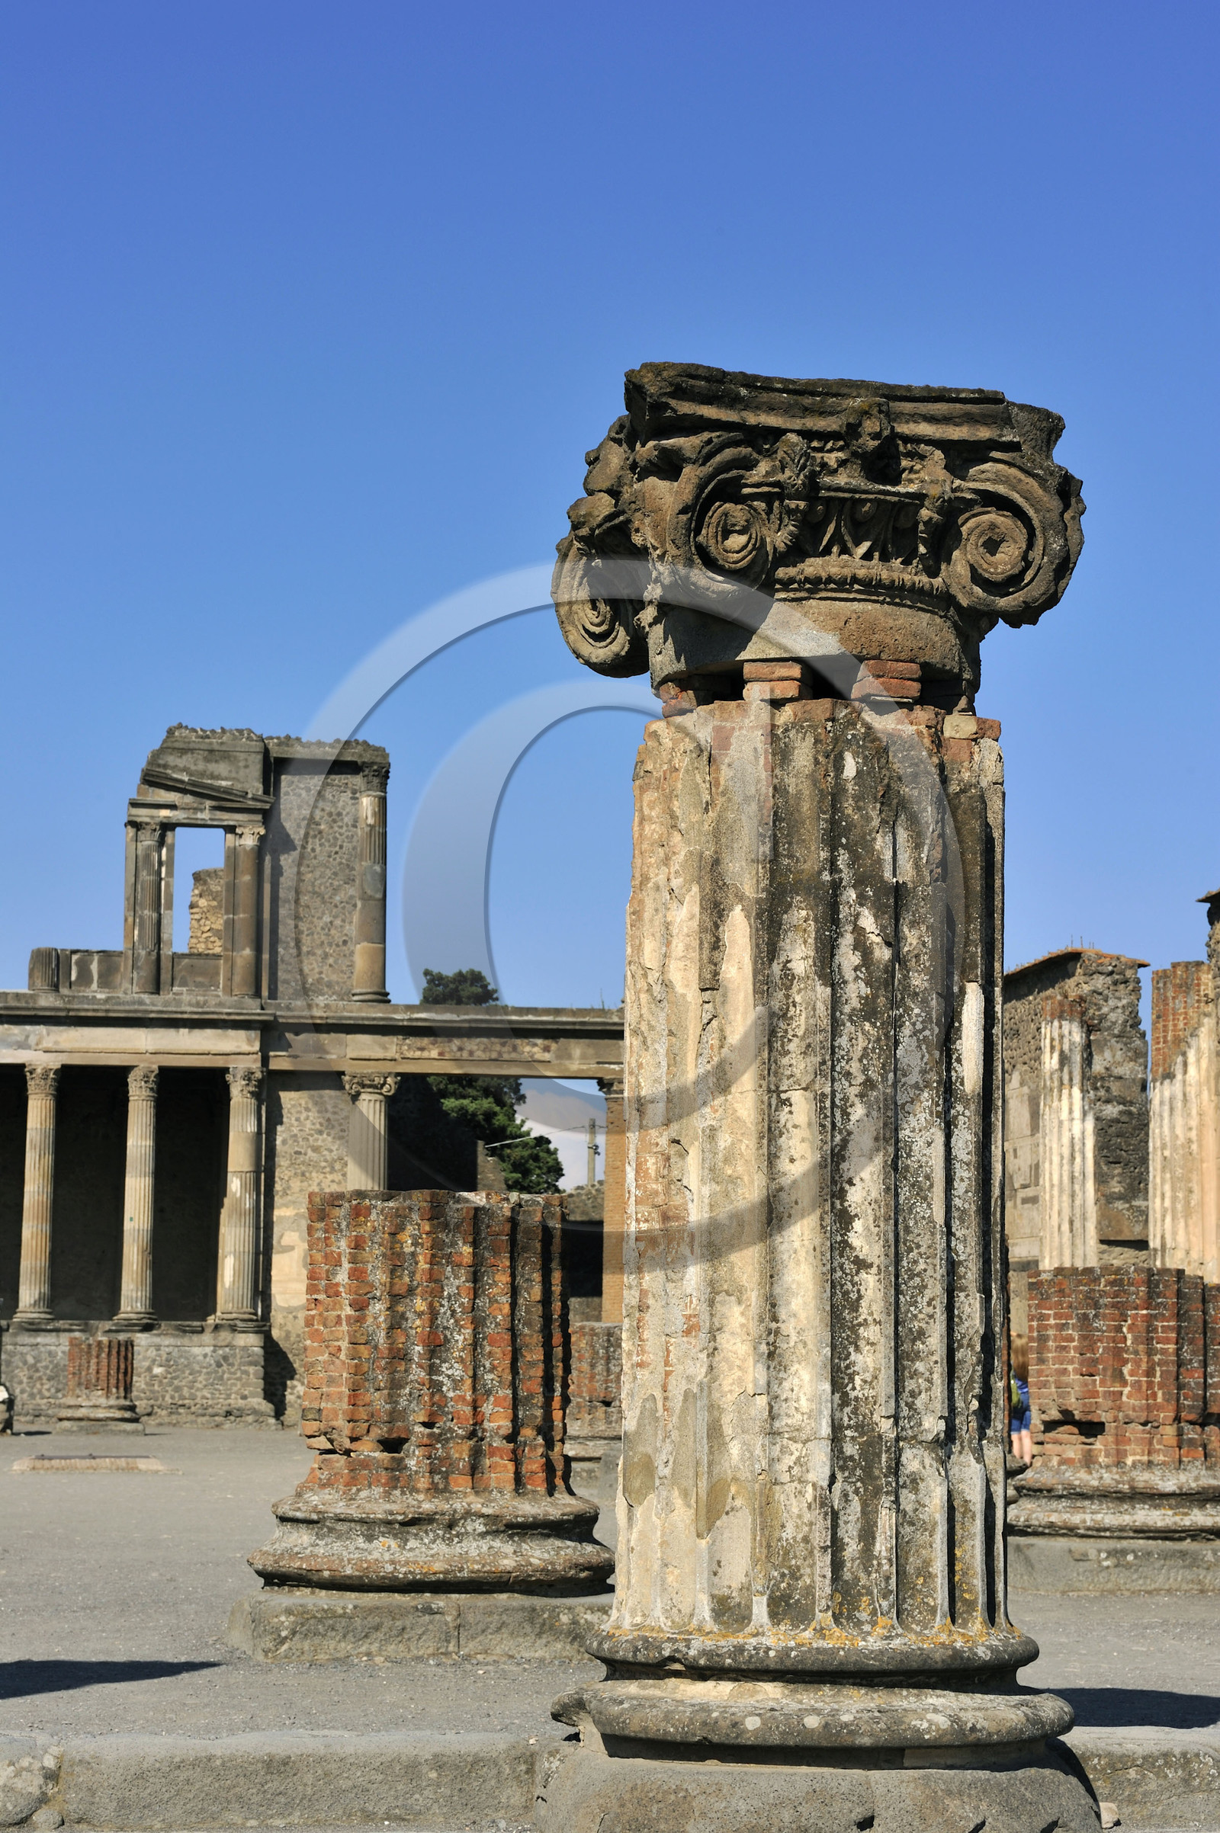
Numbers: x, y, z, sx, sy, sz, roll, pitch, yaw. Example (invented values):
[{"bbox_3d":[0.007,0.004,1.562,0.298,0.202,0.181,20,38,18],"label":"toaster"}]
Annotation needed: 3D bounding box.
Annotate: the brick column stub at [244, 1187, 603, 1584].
[{"bbox_3d":[-0.707,1.923,14.386,1.480,1.560,1.480,2,-7,-10],"label":"brick column stub"}]

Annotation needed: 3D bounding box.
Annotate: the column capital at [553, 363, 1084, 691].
[{"bbox_3d":[0.602,-1.070,10.785,1.330,0.790,1.330,2,-7,-10],"label":"column capital"}]

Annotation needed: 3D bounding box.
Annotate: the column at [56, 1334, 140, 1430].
[{"bbox_3d":[-8.393,7.679,58.500,1.420,1.560,1.420,2,-7,-9],"label":"column"}]

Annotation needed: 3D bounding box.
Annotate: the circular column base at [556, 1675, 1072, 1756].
[{"bbox_3d":[0.596,2.325,10.450,1.530,0.165,1.530,0,-7,0],"label":"circular column base"}]

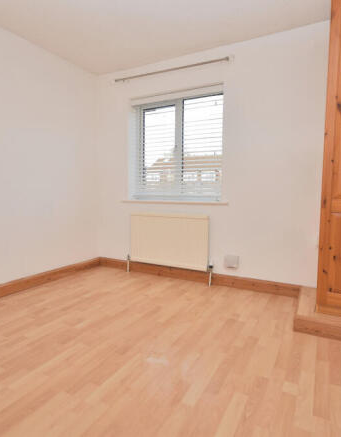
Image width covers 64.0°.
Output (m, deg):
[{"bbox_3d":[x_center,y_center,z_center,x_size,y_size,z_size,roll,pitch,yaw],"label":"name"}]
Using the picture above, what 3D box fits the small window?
[{"bbox_3d":[0.037,-0.757,3.100,1.111,1.122,0.100,3,5,27],"label":"small window"}]

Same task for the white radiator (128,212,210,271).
[{"bbox_3d":[-0.021,0.246,3.063,0.963,0.575,0.080,3,5,27],"label":"white radiator"}]

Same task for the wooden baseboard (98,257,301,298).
[{"bbox_3d":[0.128,0.629,3.059,2.384,0.124,0.025,3,5,27],"label":"wooden baseboard"}]

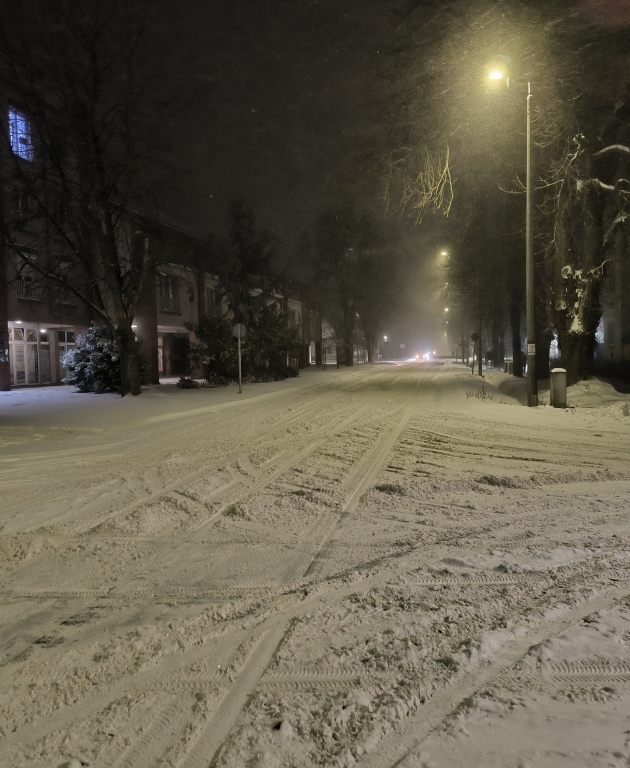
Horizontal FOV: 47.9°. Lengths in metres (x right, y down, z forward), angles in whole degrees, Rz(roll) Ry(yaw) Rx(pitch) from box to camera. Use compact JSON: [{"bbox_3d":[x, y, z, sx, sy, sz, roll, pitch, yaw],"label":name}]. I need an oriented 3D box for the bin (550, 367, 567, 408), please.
[{"bbox_3d":[6.078,0.127,17.700,0.380,0.940,0.410,-1,3,11],"label":"bin"}]

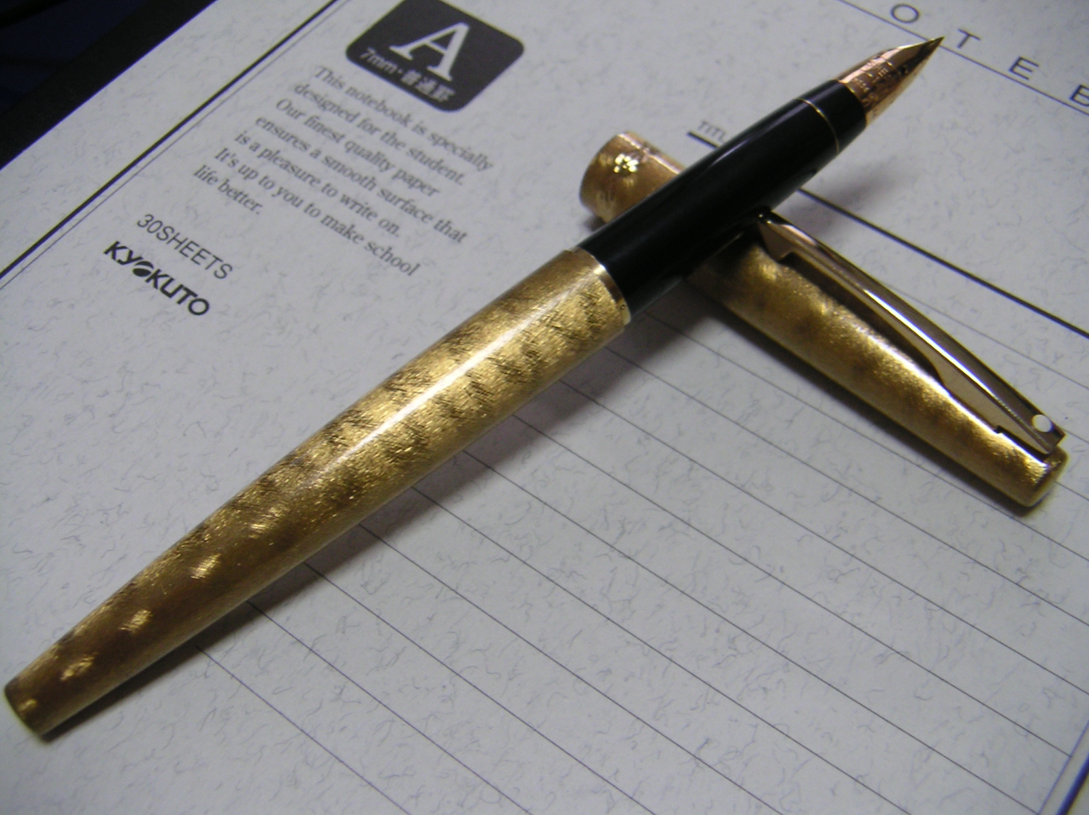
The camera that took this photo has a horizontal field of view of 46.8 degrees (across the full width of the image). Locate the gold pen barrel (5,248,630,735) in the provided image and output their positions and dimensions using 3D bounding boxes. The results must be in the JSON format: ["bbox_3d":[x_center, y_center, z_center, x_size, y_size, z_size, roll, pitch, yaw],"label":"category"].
[{"bbox_3d":[-0.022,0.008,0.127,0.073,0.011,0.011,-37,93,-12],"label":"gold pen barrel"}]

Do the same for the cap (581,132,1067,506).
[{"bbox_3d":[0.031,-0.011,0.143,0.062,0.014,0.011,39,51,20],"label":"cap"}]

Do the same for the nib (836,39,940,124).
[{"bbox_3d":[0.041,-0.039,0.145,0.016,0.006,0.006,-37,93,-12],"label":"nib"}]

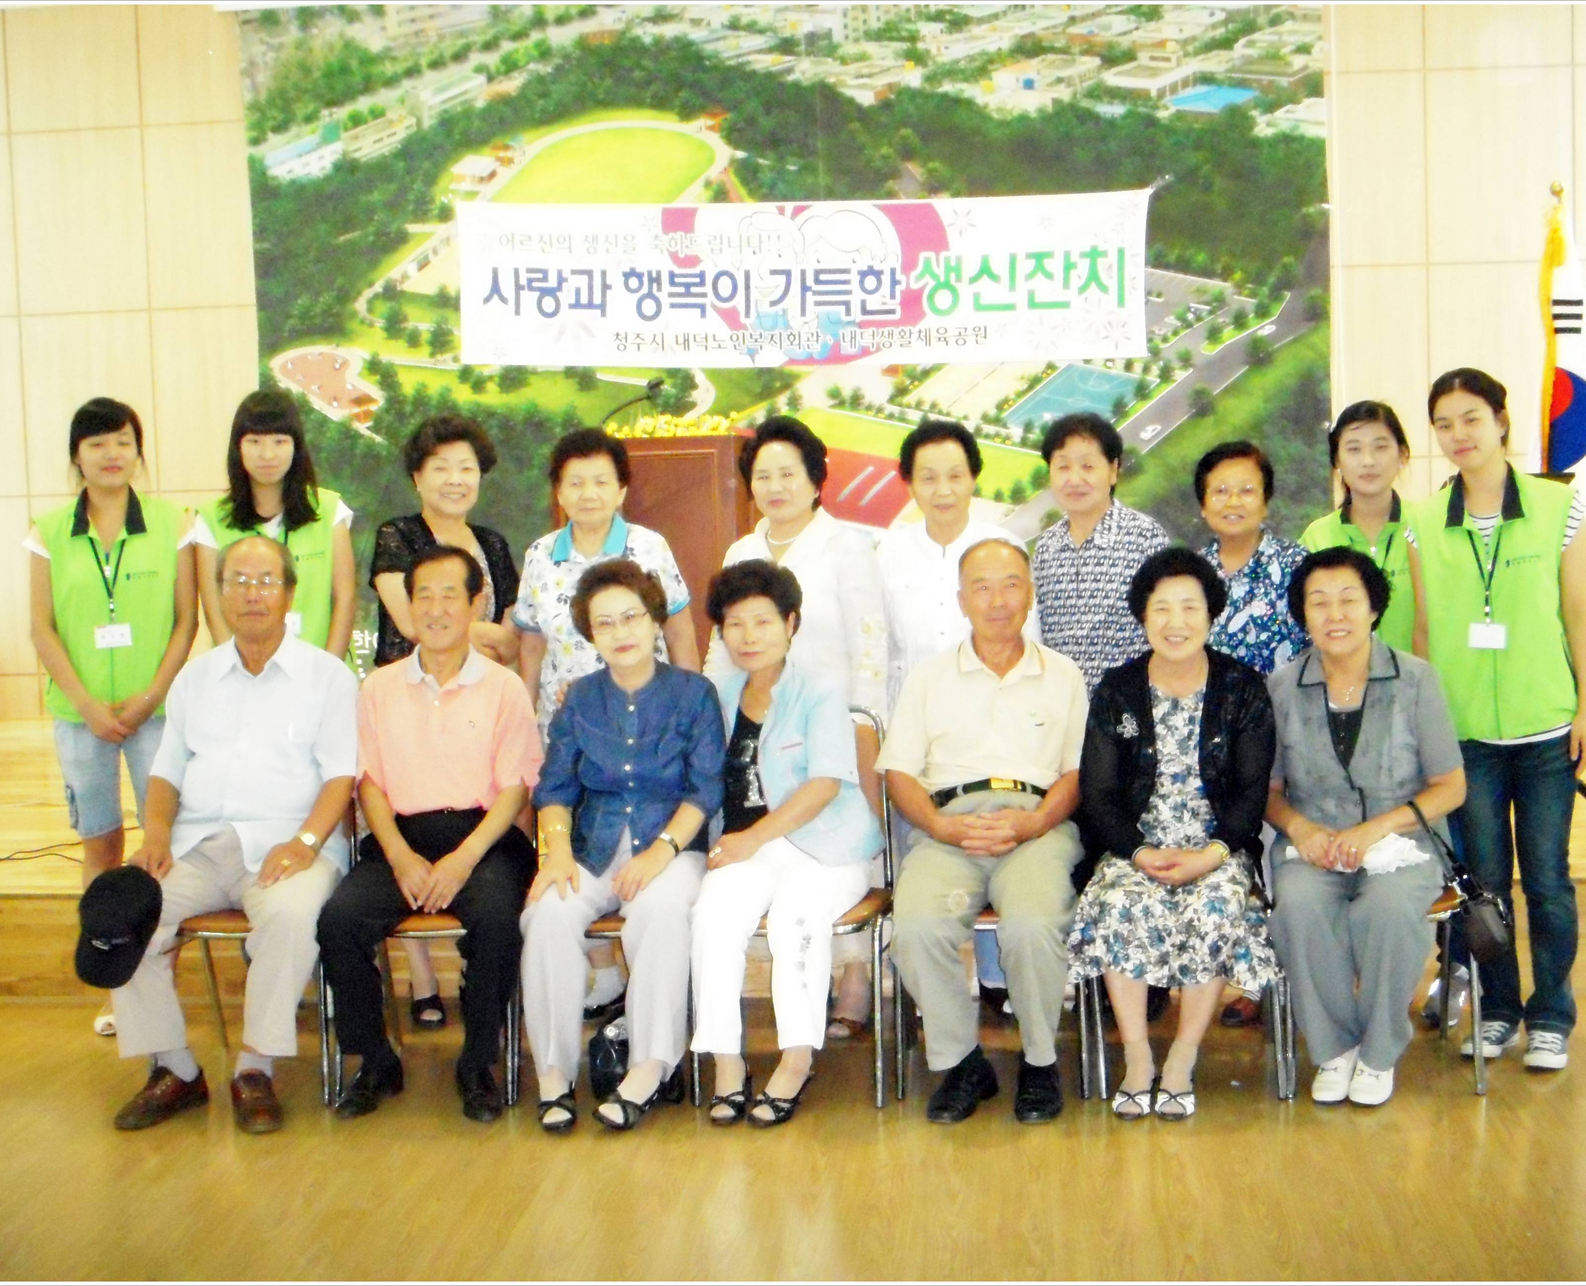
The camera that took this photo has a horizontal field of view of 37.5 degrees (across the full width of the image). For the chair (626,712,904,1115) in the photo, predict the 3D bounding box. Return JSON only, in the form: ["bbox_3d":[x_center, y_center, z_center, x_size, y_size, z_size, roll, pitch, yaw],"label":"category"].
[{"bbox_3d":[-0.002,0.596,5.371,0.450,0.830,0.500,-1,4,5],"label":"chair"}]

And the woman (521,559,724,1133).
[{"bbox_3d":[-0.407,0.436,5.580,0.480,1.250,0.680,-2,6,-1],"label":"woman"}]

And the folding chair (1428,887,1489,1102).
[{"bbox_3d":[1.371,0.613,5.560,0.460,0.800,0.500,-1,6,7],"label":"folding chair"}]

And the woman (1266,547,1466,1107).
[{"bbox_3d":[1.360,0.391,5.570,0.480,1.240,0.670,0,6,11],"label":"woman"}]

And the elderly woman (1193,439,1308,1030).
[{"bbox_3d":[1.167,0.217,6.030,0.430,1.500,0.300,0,6,14],"label":"elderly woman"}]

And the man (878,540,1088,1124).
[{"bbox_3d":[0.451,0.402,5.570,0.490,1.270,0.700,-2,6,1],"label":"man"}]

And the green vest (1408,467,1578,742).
[{"bbox_3d":[1.678,-0.092,5.580,0.410,0.660,0.260,0,6,16],"label":"green vest"}]

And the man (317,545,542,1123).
[{"bbox_3d":[-0.813,0.412,5.415,0.500,1.240,0.760,-2,4,2],"label":"man"}]

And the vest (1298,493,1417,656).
[{"bbox_3d":[1.422,-0.071,5.740,0.430,0.620,0.260,-1,4,12],"label":"vest"}]

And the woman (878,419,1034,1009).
[{"bbox_3d":[0.432,0.181,6.046,0.440,1.540,0.300,-1,4,10],"label":"woman"}]

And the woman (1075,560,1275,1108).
[{"bbox_3d":[0.877,0.383,5.318,0.480,1.210,0.720,-1,4,12],"label":"woman"}]

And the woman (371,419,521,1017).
[{"bbox_3d":[-0.897,0.204,6.065,0.420,1.570,0.300,-3,4,-13],"label":"woman"}]

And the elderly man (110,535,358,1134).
[{"bbox_3d":[-1.300,0.413,5.394,0.550,1.270,0.760,-2,4,0],"label":"elderly man"}]

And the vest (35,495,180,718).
[{"bbox_3d":[-1.798,-0.099,6.130,0.390,0.620,0.250,-3,6,-11],"label":"vest"}]

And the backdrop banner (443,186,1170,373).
[{"bbox_3d":[0.048,-1.734,11.200,3.330,0.790,0.030,-1,4,6],"label":"backdrop banner"}]

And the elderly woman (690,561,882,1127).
[{"bbox_3d":[-0.008,0.429,5.580,0.450,1.240,0.670,1,6,20],"label":"elderly woman"}]

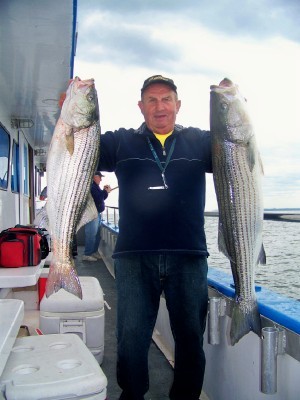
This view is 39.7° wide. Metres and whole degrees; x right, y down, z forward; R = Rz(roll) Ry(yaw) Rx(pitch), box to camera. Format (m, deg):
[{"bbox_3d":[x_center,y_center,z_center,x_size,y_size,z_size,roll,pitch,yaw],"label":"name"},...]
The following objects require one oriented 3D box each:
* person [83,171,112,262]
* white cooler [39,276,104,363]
[{"bbox_3d":[-1.065,0.325,8.350,0.570,1.770,0.520,0,-1,-6],"label":"person"},{"bbox_3d":[-0.583,0.888,3.210,0.420,0.445,0.910,0,-1,-8],"label":"white cooler"}]

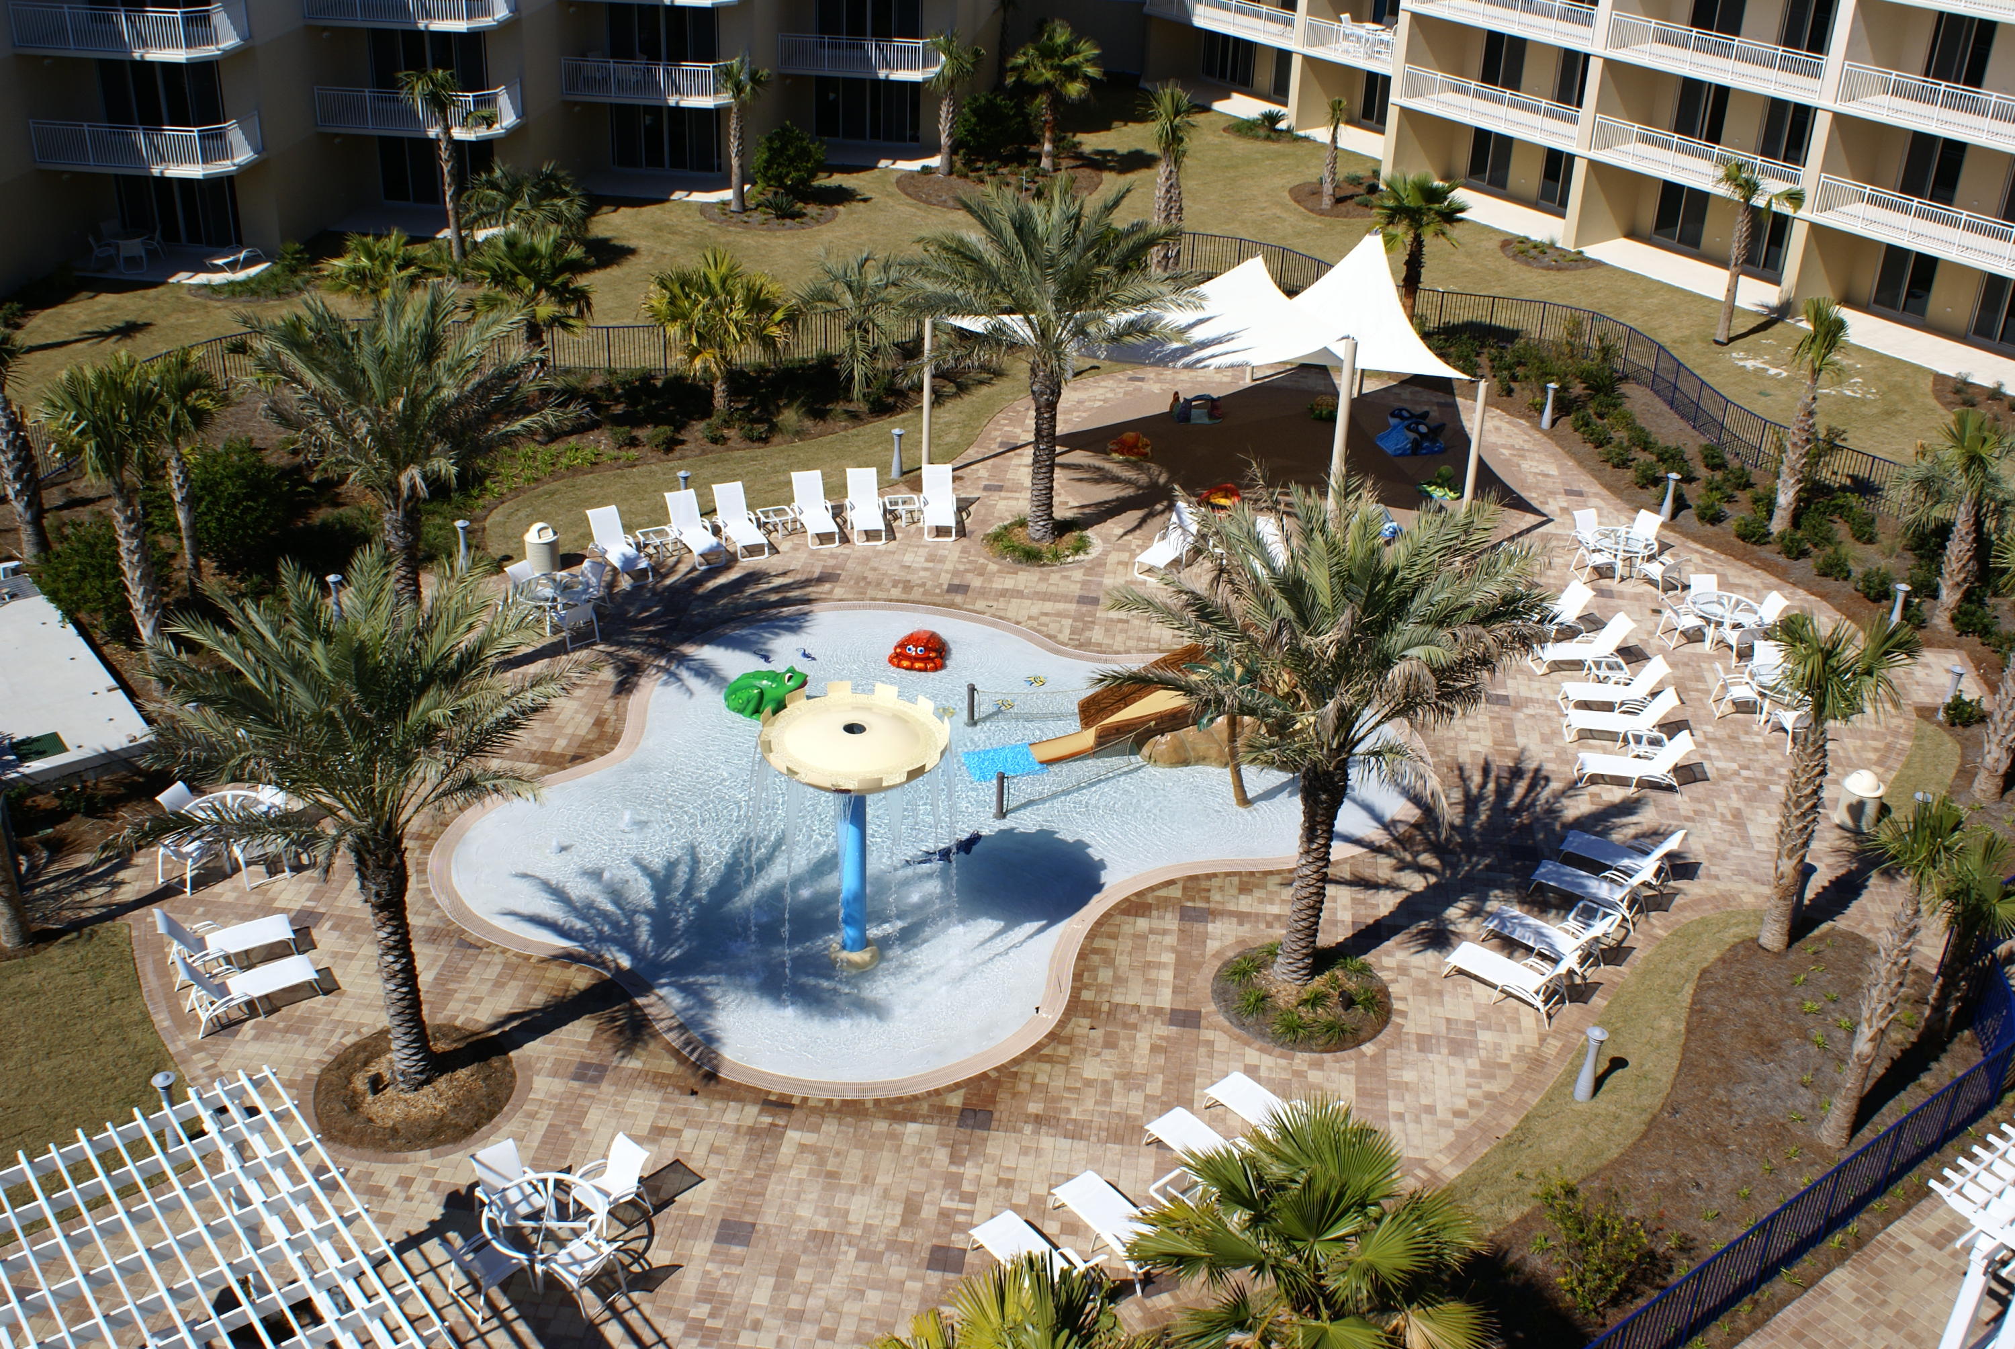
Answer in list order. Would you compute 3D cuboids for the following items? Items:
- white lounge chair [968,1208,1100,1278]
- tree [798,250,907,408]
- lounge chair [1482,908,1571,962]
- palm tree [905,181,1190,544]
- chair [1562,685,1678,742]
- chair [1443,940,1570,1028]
[{"bbox_3d":[0.330,6.389,22.215,0.670,0.900,1.740,-17,33,-33],"label":"white lounge chair"},{"bbox_3d":[-3.556,-8.059,47.220,2.600,3.700,2.600,2,27,-1],"label":"tree"},{"bbox_3d":[7.531,3.548,28.078,1.711,0.926,0.674,21,32,33],"label":"lounge chair"},{"bbox_3d":[0.764,-5.926,39.284,5.500,7.200,5.500,1,29,0],"label":"palm tree"},{"bbox_3d":[10.433,0.694,34.309,1.760,0.910,0.700,4,29,5],"label":"chair"},{"bbox_3d":[6.765,3.860,26.901,1.780,0.960,0.680,24,34,36],"label":"chair"}]

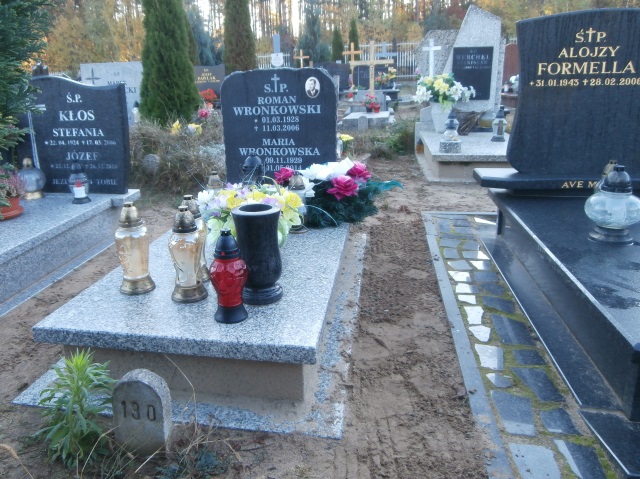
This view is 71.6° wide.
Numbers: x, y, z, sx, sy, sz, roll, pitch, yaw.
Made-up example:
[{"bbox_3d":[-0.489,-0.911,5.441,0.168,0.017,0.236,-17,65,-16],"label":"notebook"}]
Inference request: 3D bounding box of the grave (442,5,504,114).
[{"bbox_3d":[1.982,-2.281,5.756,0.760,1.240,0.130,1,14,8],"label":"grave"}]

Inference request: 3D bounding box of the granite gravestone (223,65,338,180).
[{"bbox_3d":[-0.258,-0.664,2.890,0.740,0.830,0.090,2,19,8],"label":"granite gravestone"}]

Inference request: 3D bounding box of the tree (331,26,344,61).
[{"bbox_3d":[0.670,-6.959,16.500,0.520,2.000,0.520,2,19,8],"label":"tree"}]

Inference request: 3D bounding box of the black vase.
[{"bbox_3d":[-0.212,0.052,1.566,0.160,0.325,0.160,1,14,8],"label":"black vase"}]

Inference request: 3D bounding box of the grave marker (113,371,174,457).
[{"bbox_3d":[-0.502,0.484,1.269,0.138,0.230,0.060,1,14,8],"label":"grave marker"}]

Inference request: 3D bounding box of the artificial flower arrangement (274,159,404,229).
[{"bbox_3d":[0.107,-0.266,2.483,0.620,0.300,0.380,1,14,8],"label":"artificial flower arrangement"}]

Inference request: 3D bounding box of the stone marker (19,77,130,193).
[{"bbox_3d":[-1.720,-0.719,3.089,0.740,0.790,0.090,1,14,8],"label":"stone marker"}]

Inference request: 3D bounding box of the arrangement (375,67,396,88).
[{"bbox_3d":[1.699,-4.202,11.500,0.560,0.520,0.450,2,19,8],"label":"arrangement"}]

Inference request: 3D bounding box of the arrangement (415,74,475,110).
[{"bbox_3d":[1.528,-1.815,5.400,0.740,0.430,0.550,2,19,8],"label":"arrangement"}]

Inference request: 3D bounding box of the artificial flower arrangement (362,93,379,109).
[{"bbox_3d":[0.911,-2.499,8.000,0.290,0.290,0.270,2,19,8],"label":"artificial flower arrangement"}]

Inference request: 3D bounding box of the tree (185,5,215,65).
[{"bbox_3d":[-3.608,-6.028,13.500,0.950,2.500,0.950,1,14,8],"label":"tree"}]

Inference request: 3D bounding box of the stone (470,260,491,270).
[{"bbox_3d":[0.948,0.155,2.620,0.130,0.025,0.130,2,19,8],"label":"stone"}]

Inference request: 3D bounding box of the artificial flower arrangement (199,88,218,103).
[{"bbox_3d":[-2.062,-2.663,8.200,0.360,0.280,0.320,2,19,8],"label":"artificial flower arrangement"}]

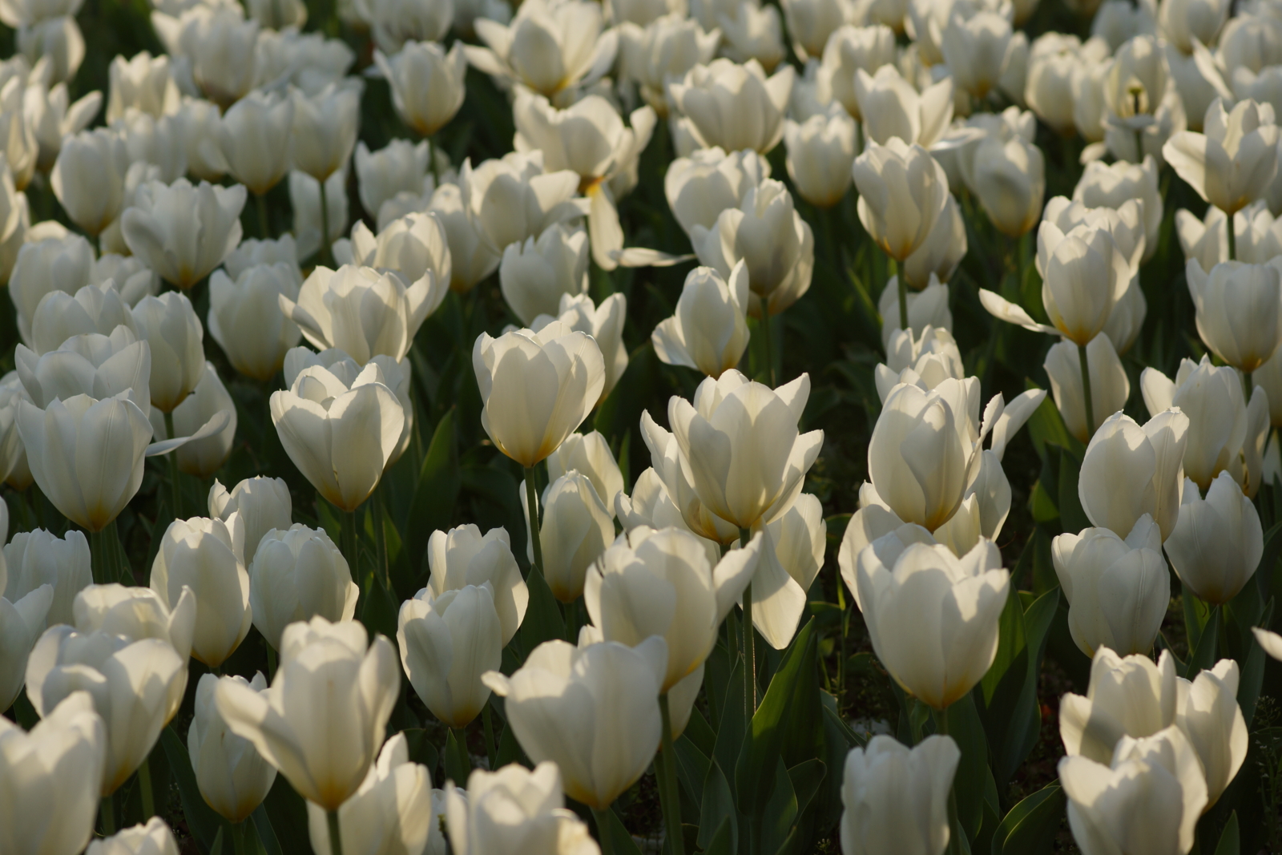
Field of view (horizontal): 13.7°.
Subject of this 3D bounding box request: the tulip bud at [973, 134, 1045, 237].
[{"bbox_3d":[0.245,-0.159,3.550,0.048,0.066,0.048,0,14,0],"label":"tulip bud"}]

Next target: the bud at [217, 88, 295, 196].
[{"bbox_3d":[-0.253,-0.185,3.500,0.050,0.069,0.050,0,14,0],"label":"bud"}]

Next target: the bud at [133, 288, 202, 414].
[{"bbox_3d":[-0.269,-0.042,3.030,0.042,0.067,0.042,0,14,0],"label":"bud"}]

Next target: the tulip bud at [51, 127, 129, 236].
[{"bbox_3d":[-0.337,-0.148,3.270,0.047,0.064,0.047,-2,16,-6],"label":"tulip bud"}]

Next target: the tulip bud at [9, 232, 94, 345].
[{"bbox_3d":[-0.373,-0.086,3.380,0.054,0.072,0.054,-1,13,0],"label":"tulip bud"}]

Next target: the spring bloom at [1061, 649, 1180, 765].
[{"bbox_3d":[0.211,0.131,2.350,0.052,0.066,0.049,0,14,0],"label":"spring bloom"}]

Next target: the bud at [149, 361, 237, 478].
[{"bbox_3d":[-0.253,-0.002,3.020,0.049,0.064,0.048,0,14,0],"label":"bud"}]

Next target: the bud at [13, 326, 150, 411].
[{"bbox_3d":[-0.292,-0.014,2.800,0.071,0.066,0.068,0,14,0],"label":"bud"}]

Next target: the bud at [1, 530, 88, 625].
[{"bbox_3d":[-0.289,0.082,2.600,0.043,0.059,0.043,-2,16,-6],"label":"bud"}]

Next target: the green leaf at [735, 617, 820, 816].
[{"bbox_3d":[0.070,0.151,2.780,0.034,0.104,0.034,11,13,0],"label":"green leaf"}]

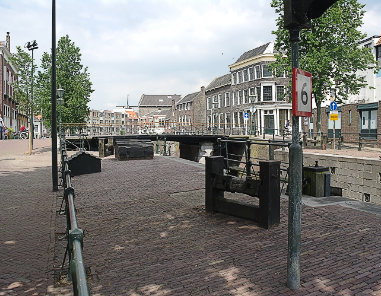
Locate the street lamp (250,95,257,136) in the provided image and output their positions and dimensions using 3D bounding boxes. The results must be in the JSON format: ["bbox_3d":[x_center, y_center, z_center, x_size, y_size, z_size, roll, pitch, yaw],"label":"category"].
[{"bbox_3d":[6.139,-3.223,32.393,0.550,4.112,0.550,0,3,0],"label":"street lamp"}]

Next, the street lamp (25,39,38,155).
[{"bbox_3d":[-8.480,-2.761,17.749,0.750,5.831,0.650,0,3,0],"label":"street lamp"}]

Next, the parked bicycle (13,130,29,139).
[{"bbox_3d":[-15.292,-1.302,29.973,1.750,1.040,0.580,0,3,3],"label":"parked bicycle"}]

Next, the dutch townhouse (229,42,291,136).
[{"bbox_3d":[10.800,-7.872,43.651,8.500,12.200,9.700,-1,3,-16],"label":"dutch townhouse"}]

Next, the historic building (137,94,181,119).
[{"bbox_3d":[-9.655,-11.805,114.542,17.000,12.910,10.000,0,3,0],"label":"historic building"}]

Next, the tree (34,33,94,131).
[{"bbox_3d":[-13.601,-6.640,35.719,6.100,10.855,6.100,0,3,0],"label":"tree"}]

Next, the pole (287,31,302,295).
[{"bbox_3d":[0.898,0.106,2.813,0.110,2.191,0.110,0,3,0],"label":"pole"}]

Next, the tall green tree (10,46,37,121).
[{"bbox_3d":[-8.312,-2.389,16.663,1.600,5.289,1.600,0,3,0],"label":"tall green tree"}]

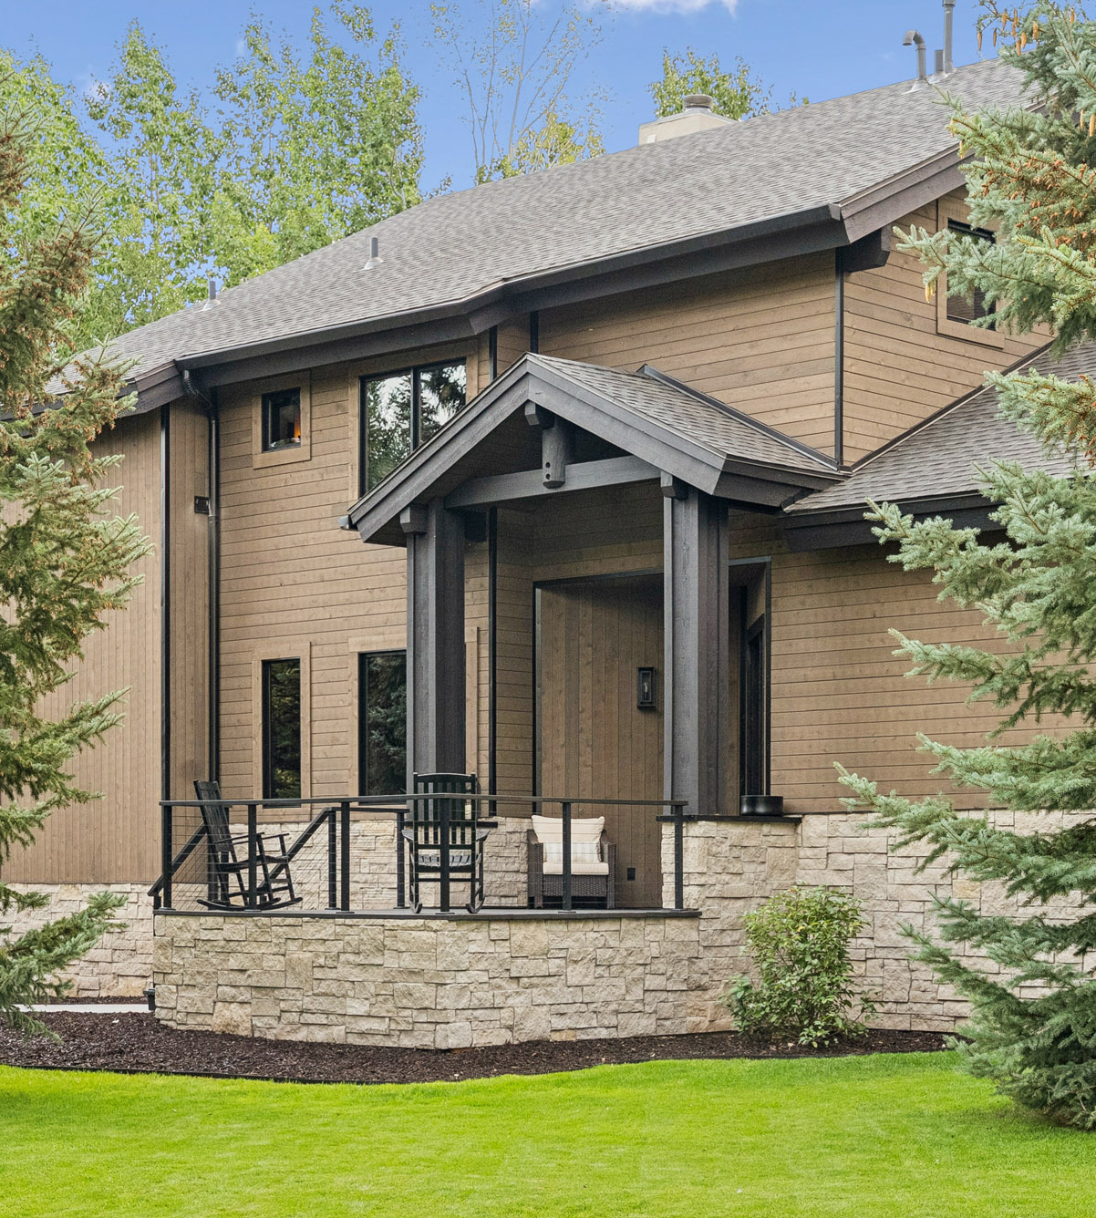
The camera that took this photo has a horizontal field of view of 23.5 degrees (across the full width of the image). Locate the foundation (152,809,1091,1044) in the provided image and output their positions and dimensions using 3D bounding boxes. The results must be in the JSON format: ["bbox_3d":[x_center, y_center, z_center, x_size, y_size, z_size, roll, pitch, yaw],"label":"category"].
[{"bbox_3d":[0.619,2.673,22.573,7.000,1.950,4.500,-3,-4,43],"label":"foundation"}]

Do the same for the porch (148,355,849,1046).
[{"bbox_3d":[-0.563,0.708,23.689,4.750,6.110,4.500,-3,-4,43],"label":"porch"}]

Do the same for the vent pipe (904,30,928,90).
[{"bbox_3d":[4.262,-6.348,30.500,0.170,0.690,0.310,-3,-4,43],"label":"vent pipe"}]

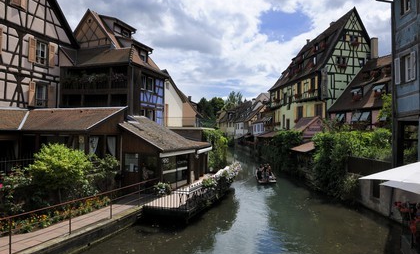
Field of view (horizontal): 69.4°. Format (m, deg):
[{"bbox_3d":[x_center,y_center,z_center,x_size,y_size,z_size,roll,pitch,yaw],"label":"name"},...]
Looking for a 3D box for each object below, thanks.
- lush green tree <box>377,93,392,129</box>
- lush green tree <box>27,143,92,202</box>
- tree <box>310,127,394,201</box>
[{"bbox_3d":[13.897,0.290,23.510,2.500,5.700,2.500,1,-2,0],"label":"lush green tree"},{"bbox_3d":[-6.776,2.125,13.931,2.900,2.700,2.600,1,-2,0],"label":"lush green tree"},{"bbox_3d":[9.373,2.305,19.736,3.500,4.300,5.000,1,-2,-6],"label":"tree"}]

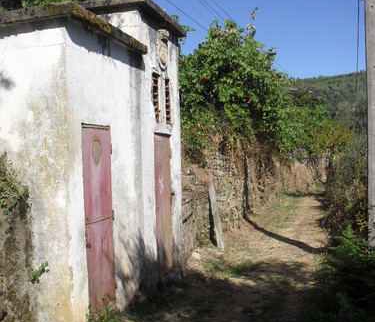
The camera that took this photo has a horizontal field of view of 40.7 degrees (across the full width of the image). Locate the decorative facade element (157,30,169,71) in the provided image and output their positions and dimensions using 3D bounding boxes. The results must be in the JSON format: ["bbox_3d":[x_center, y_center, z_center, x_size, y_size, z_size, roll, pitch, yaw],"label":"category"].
[{"bbox_3d":[-0.327,-1.523,7.003,0.090,0.550,0.360,-1,1,15],"label":"decorative facade element"}]

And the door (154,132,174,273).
[{"bbox_3d":[-0.331,0.623,7.177,0.050,1.980,0.688,-1,1,15],"label":"door"}]

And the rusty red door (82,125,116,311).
[{"bbox_3d":[-0.888,0.567,5.022,0.050,1.835,0.628,-1,1,15],"label":"rusty red door"}]

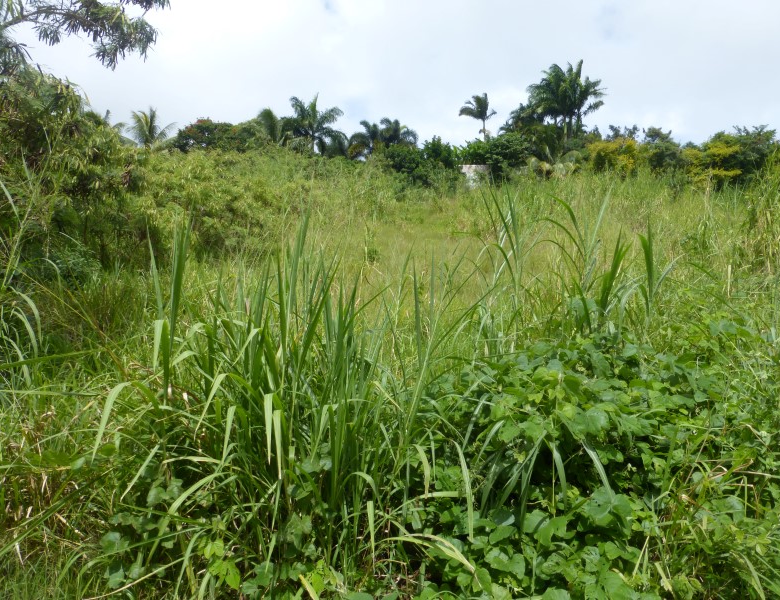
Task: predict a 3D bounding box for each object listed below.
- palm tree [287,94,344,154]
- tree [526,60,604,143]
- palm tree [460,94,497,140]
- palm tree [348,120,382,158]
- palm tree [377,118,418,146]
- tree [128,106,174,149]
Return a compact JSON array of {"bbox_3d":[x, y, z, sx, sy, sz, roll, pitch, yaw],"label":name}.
[{"bbox_3d":[-7.220,-16.570,56.000,5.400,6.690,5.400,0,7,0],"label":"palm tree"},{"bbox_3d":[17.010,-18.370,56.000,7.300,9.690,7.300,0,7,0],"label":"tree"},{"bbox_3d":[9.840,-19.630,65.000,4.400,7.420,4.400,0,7,0],"label":"palm tree"},{"bbox_3d":[-2.880,-18.650,68.000,4.400,4.940,4.400,0,7,0],"label":"palm tree"},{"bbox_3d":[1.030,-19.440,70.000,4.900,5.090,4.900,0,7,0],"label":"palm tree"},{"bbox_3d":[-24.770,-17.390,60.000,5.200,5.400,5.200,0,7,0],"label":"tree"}]

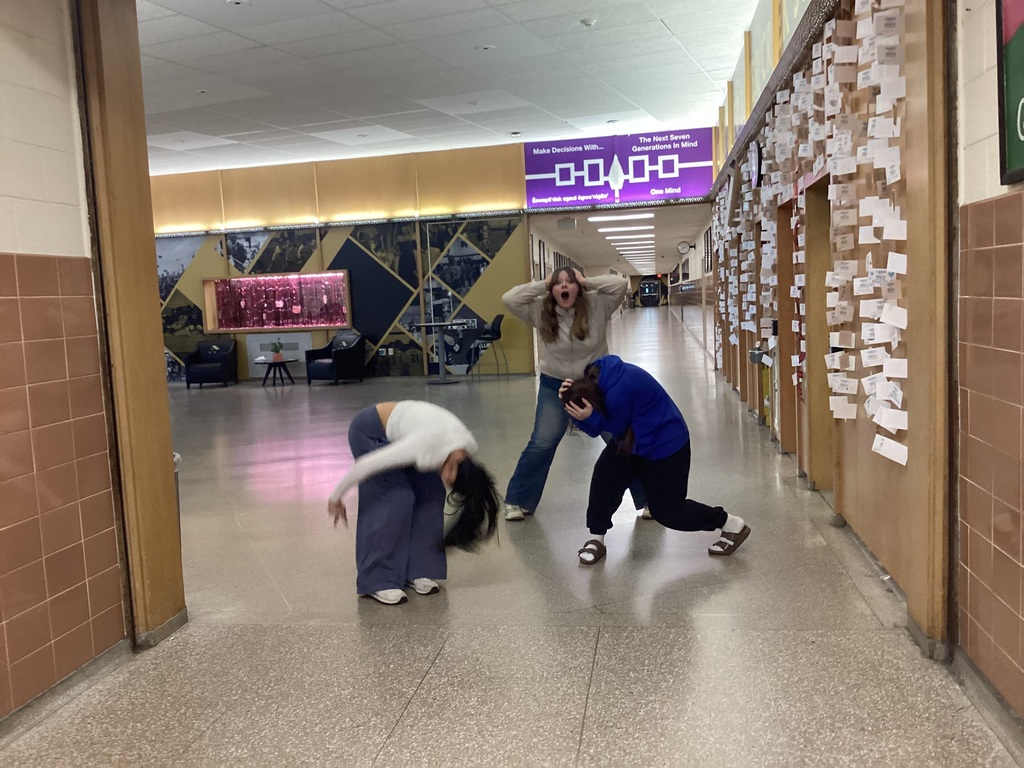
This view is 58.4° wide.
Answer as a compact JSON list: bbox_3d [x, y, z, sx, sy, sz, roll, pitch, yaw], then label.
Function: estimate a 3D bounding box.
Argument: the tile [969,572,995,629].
[{"bbox_3d":[1.531,0.713,2.985,0.012,0.147,0.211,-2,6,9],"label":"tile"}]

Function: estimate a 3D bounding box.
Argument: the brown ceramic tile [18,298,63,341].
[{"bbox_3d":[-1.740,-0.241,3.382,0.015,0.153,0.226,-2,6,9],"label":"brown ceramic tile"}]

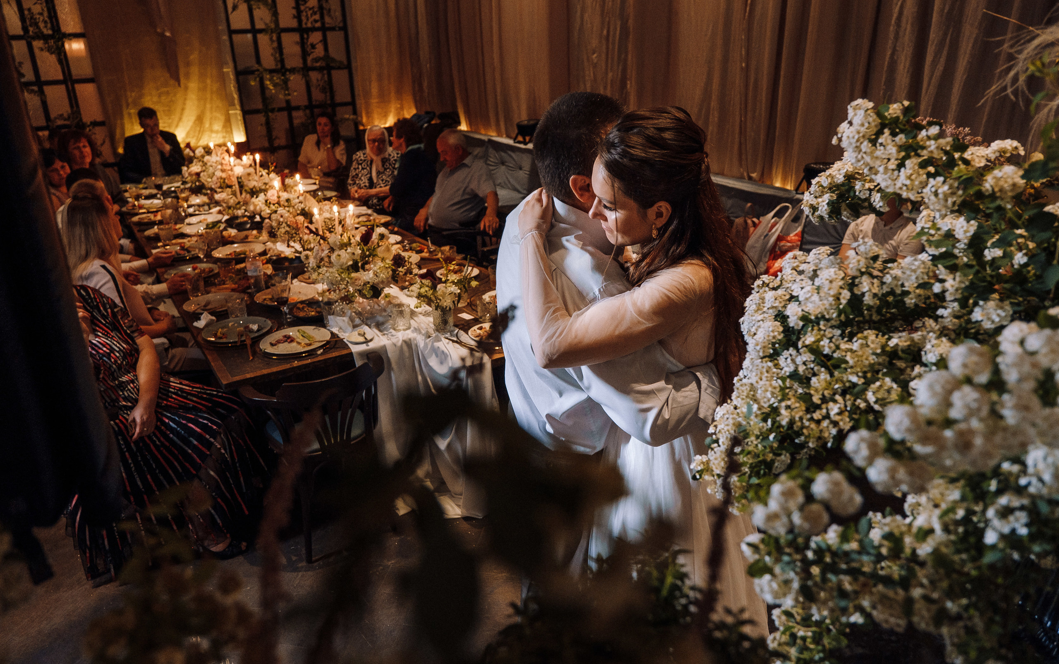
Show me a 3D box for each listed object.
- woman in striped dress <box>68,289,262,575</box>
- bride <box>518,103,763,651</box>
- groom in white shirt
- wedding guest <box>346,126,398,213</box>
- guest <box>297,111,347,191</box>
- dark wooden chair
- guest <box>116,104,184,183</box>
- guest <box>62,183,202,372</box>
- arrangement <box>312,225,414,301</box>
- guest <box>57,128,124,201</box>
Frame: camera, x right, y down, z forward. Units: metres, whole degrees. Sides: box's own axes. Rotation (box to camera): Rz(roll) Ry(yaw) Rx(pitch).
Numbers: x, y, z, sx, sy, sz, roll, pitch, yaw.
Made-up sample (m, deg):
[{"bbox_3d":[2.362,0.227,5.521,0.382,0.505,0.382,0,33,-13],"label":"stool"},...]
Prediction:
[{"bbox_3d":[-1.522,0.186,2.773,0.800,1.270,0.580,-7,23,-14],"label":"woman in striped dress"},{"bbox_3d":[0.338,0.326,1.760,0.760,1.700,0.680,-4,23,-6],"label":"bride"},{"bbox_3d":[0.157,0.294,1.810,0.570,1.730,0.550,-13,25,-27],"label":"groom in white shirt"},{"bbox_3d":[-1.292,-1.049,5.823,0.500,1.220,0.700,5,23,15],"label":"wedding guest"},{"bbox_3d":[-1.751,-1.233,6.182,0.480,1.305,0.700,-2,22,-3],"label":"guest"},{"bbox_3d":[-0.815,0.461,2.721,0.500,0.770,0.510,-15,26,-30],"label":"dark wooden chair"},{"bbox_3d":[-3.219,-1.270,6.268,0.560,1.375,0.700,-14,25,-28],"label":"guest"},{"bbox_3d":[-1.706,-0.051,3.320,0.750,1.300,0.500,-15,26,-30],"label":"guest"},{"bbox_3d":[-0.814,-0.354,3.387,0.440,0.270,0.430,-15,26,-30],"label":"arrangement"},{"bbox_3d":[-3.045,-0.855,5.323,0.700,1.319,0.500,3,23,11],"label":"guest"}]

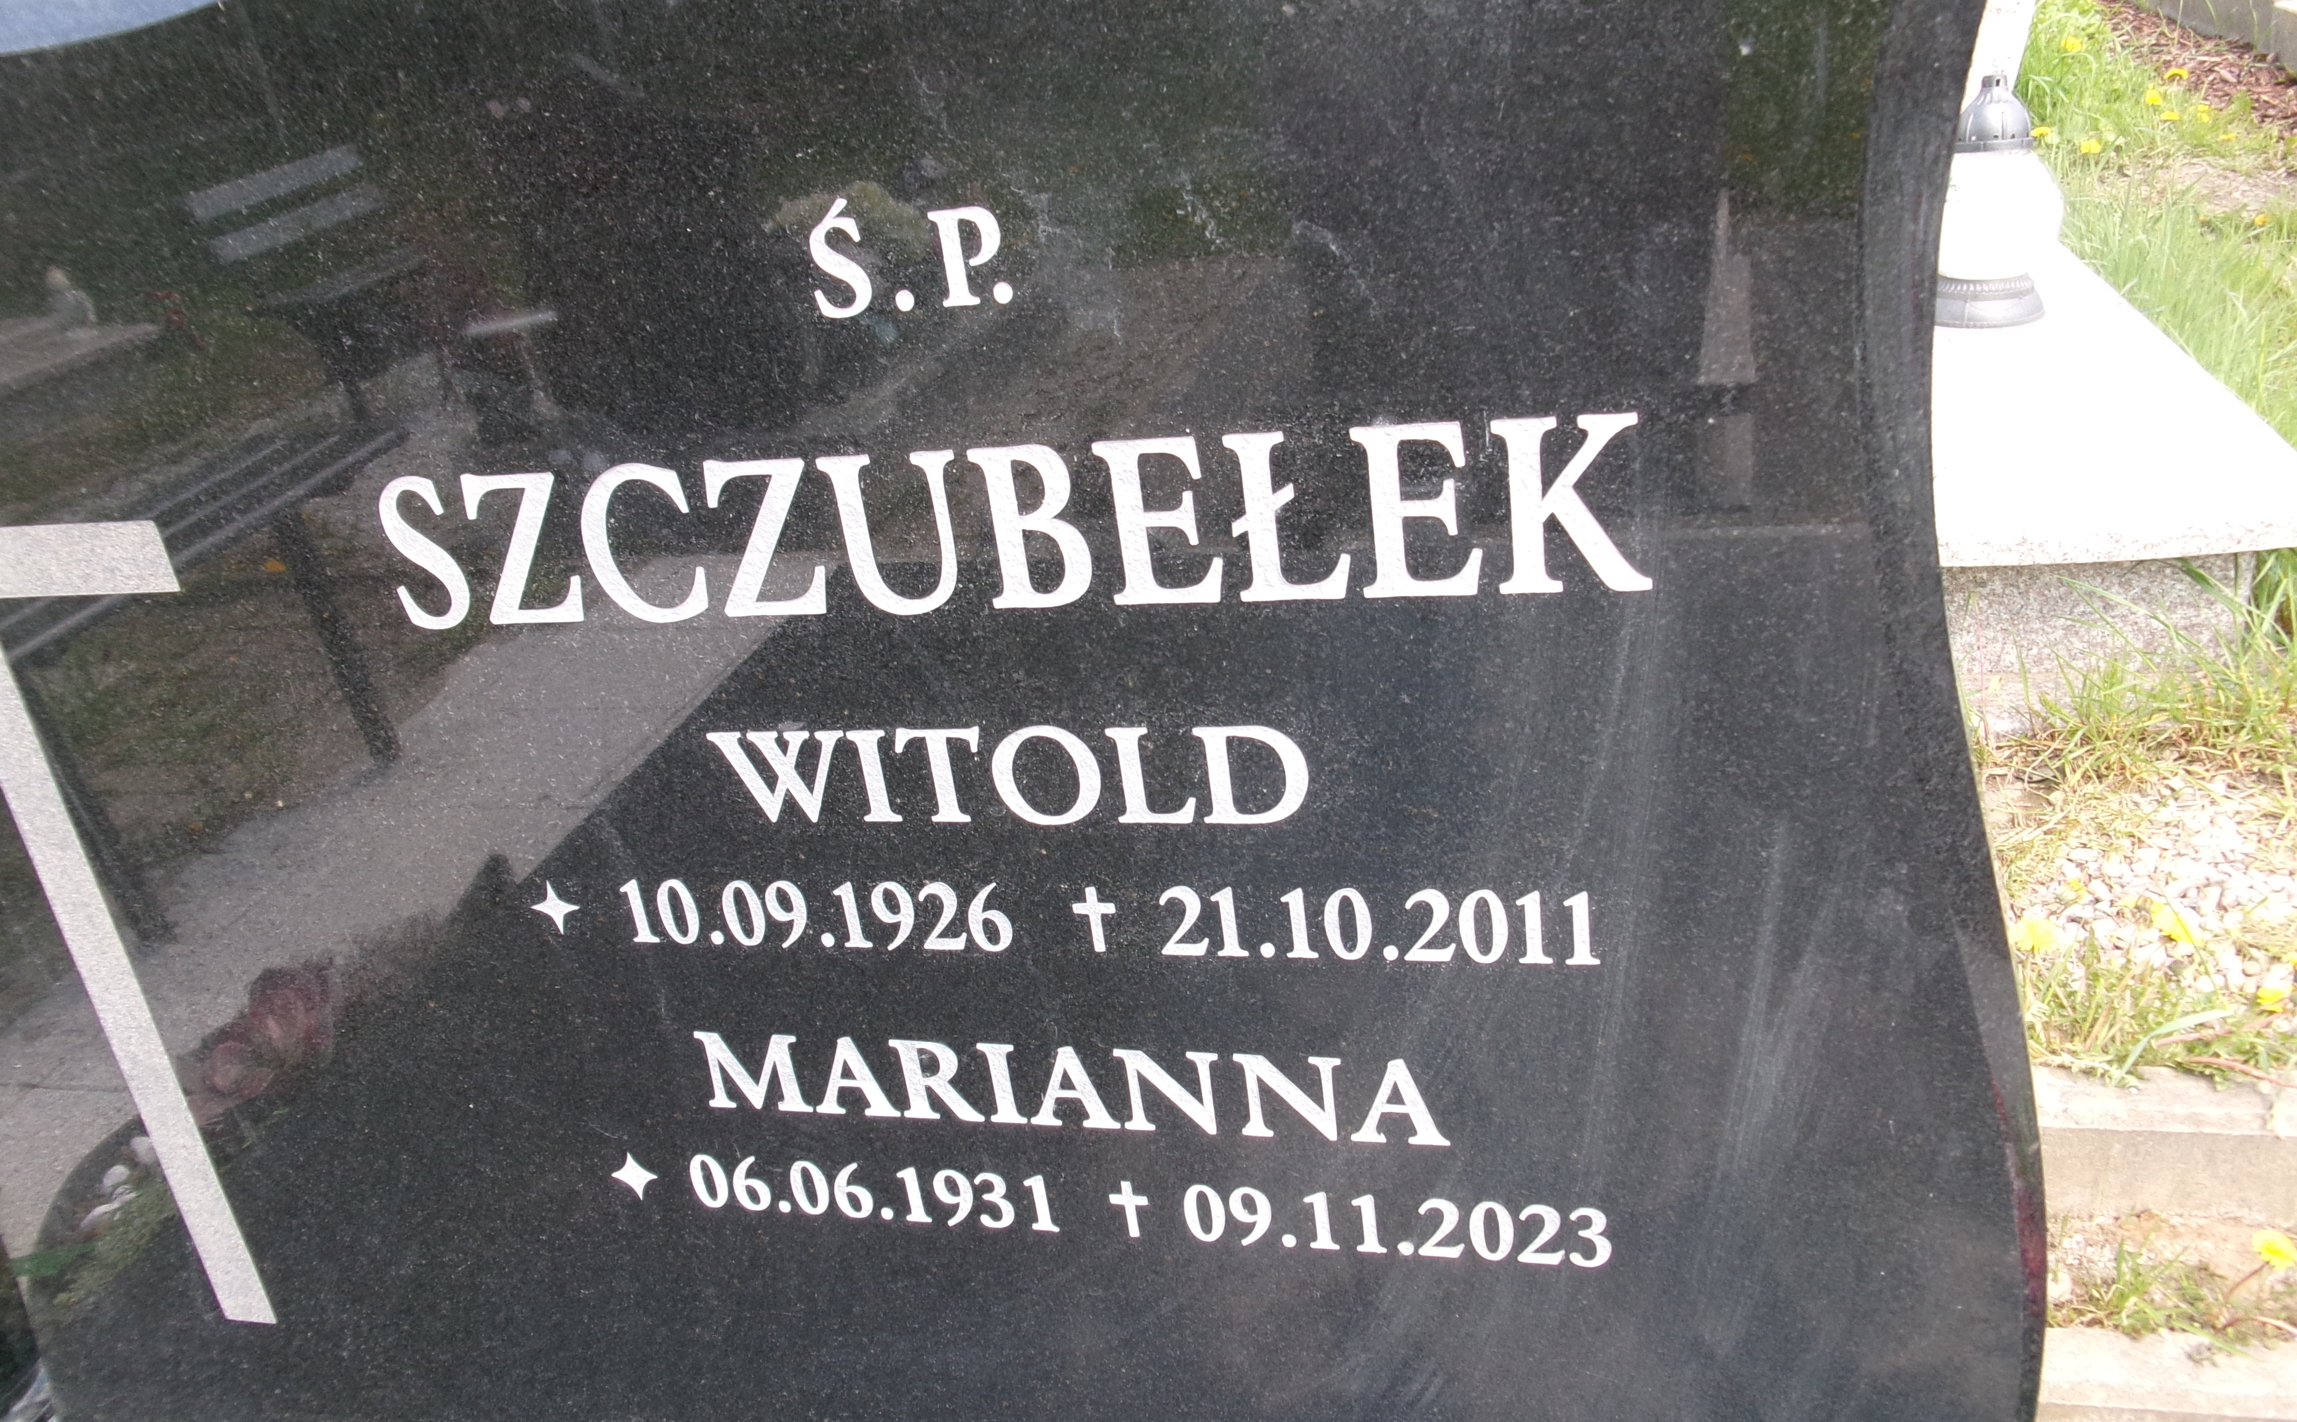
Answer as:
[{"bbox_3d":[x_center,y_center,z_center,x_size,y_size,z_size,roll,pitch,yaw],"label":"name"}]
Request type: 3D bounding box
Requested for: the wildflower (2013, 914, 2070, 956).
[{"bbox_3d":[0.609,0.153,1.270,0.038,0.019,0.038,4,27,26],"label":"wildflower"}]

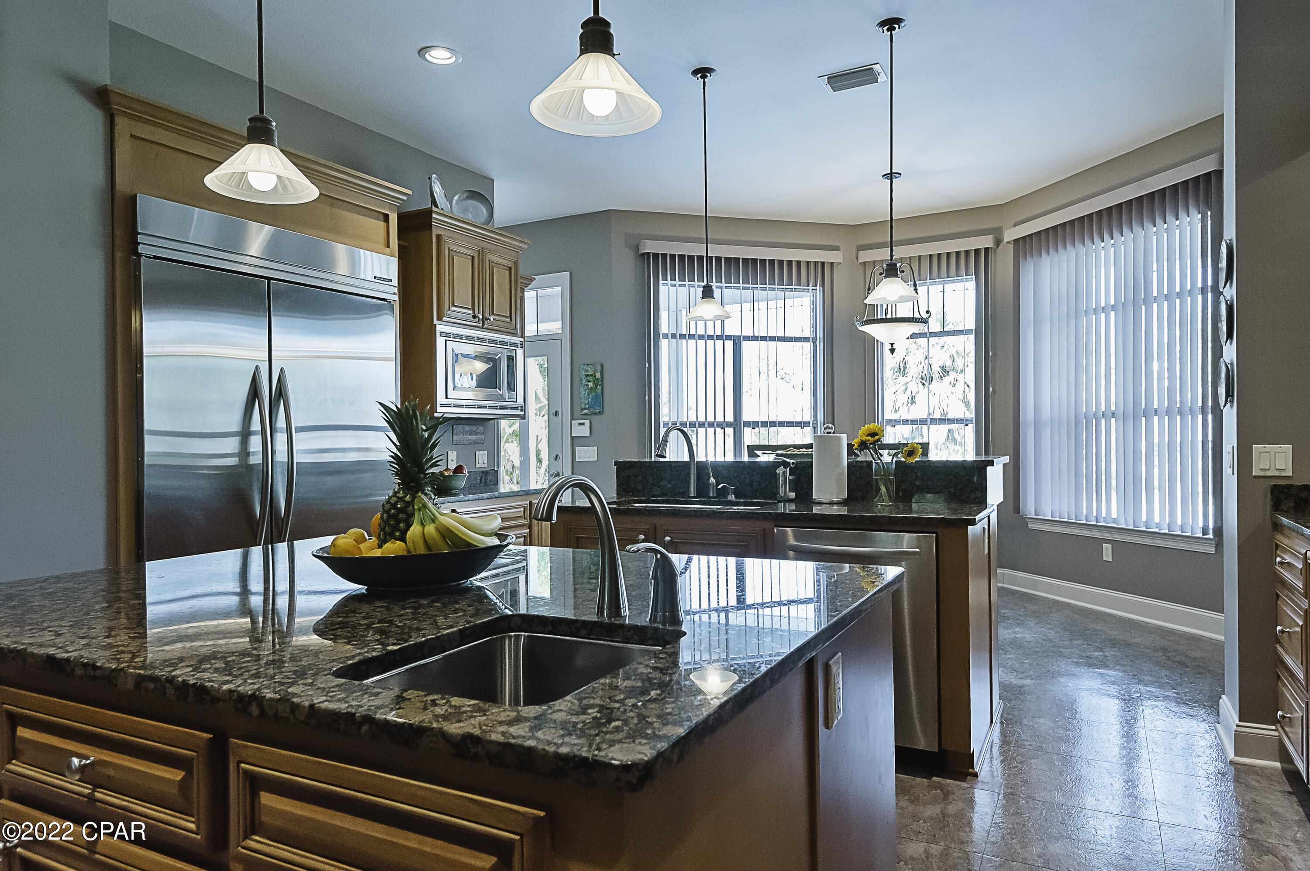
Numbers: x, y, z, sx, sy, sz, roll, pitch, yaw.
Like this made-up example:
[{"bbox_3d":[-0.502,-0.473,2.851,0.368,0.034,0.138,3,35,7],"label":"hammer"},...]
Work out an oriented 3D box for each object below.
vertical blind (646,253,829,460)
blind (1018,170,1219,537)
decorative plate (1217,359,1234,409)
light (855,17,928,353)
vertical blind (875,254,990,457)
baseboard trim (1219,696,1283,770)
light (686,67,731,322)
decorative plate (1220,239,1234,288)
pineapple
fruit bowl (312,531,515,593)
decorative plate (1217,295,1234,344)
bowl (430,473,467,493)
[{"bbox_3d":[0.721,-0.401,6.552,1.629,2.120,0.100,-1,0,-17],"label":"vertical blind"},{"bbox_3d":[3.042,-0.459,5.417,0.090,2.135,1.630,-1,0,-16],"label":"blind"},{"bbox_3d":[2.159,-0.194,3.029,0.034,0.195,0.195,-1,0,29],"label":"decorative plate"},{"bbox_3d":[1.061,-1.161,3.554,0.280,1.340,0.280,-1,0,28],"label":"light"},{"bbox_3d":[2.275,-0.458,6.674,0.993,2.090,0.090,-1,0,29],"label":"vertical blind"},{"bbox_3d":[2.231,1.109,3.016,0.155,0.150,0.390,-1,0,29],"label":"baseboard trim"},{"bbox_3d":[0.260,-1.217,4.053,0.232,1.262,0.232,-1,0,0],"label":"light"},{"bbox_3d":[2.157,-0.646,3.030,0.034,0.195,0.195,-1,0,29],"label":"decorative plate"},{"bbox_3d":[-0.497,0.098,1.640,0.145,0.340,0.140,-1,0,28],"label":"pineapple"},{"bbox_3d":[-0.481,0.258,1.631,0.400,0.087,0.400,-1,0,0],"label":"fruit bowl"},{"bbox_3d":[2.217,-0.452,3.111,0.030,0.195,0.195,-1,0,28],"label":"decorative plate"},{"bbox_3d":[-1.211,0.279,4.643,0.250,0.104,0.250,-1,0,0],"label":"bowl"}]

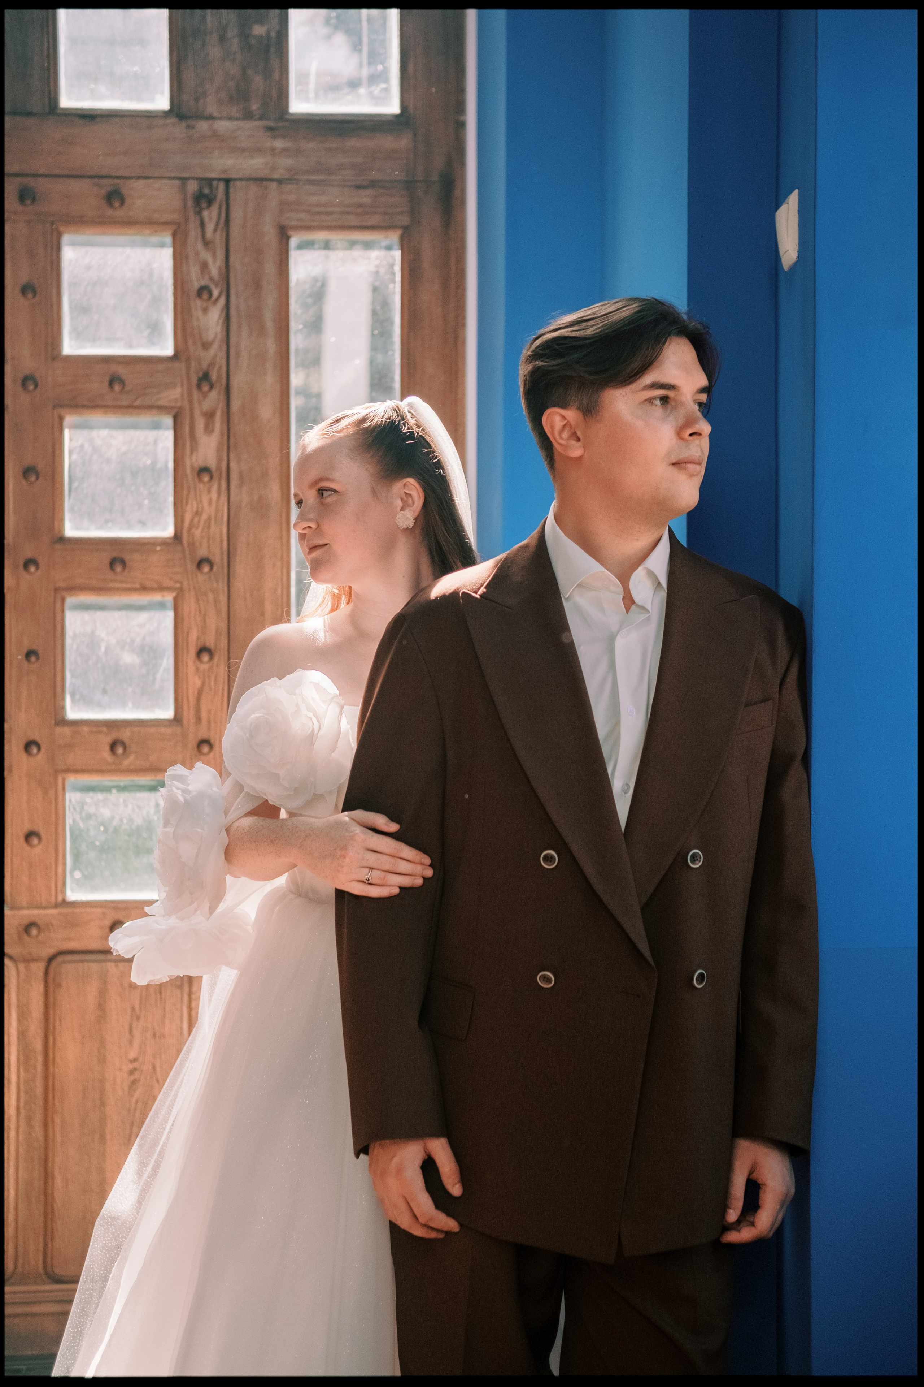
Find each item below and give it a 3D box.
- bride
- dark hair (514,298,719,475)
[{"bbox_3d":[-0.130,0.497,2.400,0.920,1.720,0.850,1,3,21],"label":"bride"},{"bbox_3d":[0.172,-0.339,2.120,0.220,0.195,0.180,1,3,30],"label":"dark hair"}]

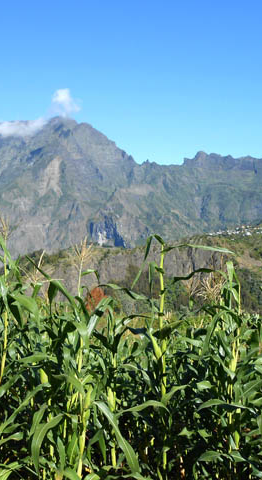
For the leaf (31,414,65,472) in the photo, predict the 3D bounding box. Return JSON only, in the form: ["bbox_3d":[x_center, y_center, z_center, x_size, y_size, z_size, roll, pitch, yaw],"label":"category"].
[{"bbox_3d":[-0.478,1.158,2.750,0.178,0.311,0.160,0,-2,0],"label":"leaf"}]

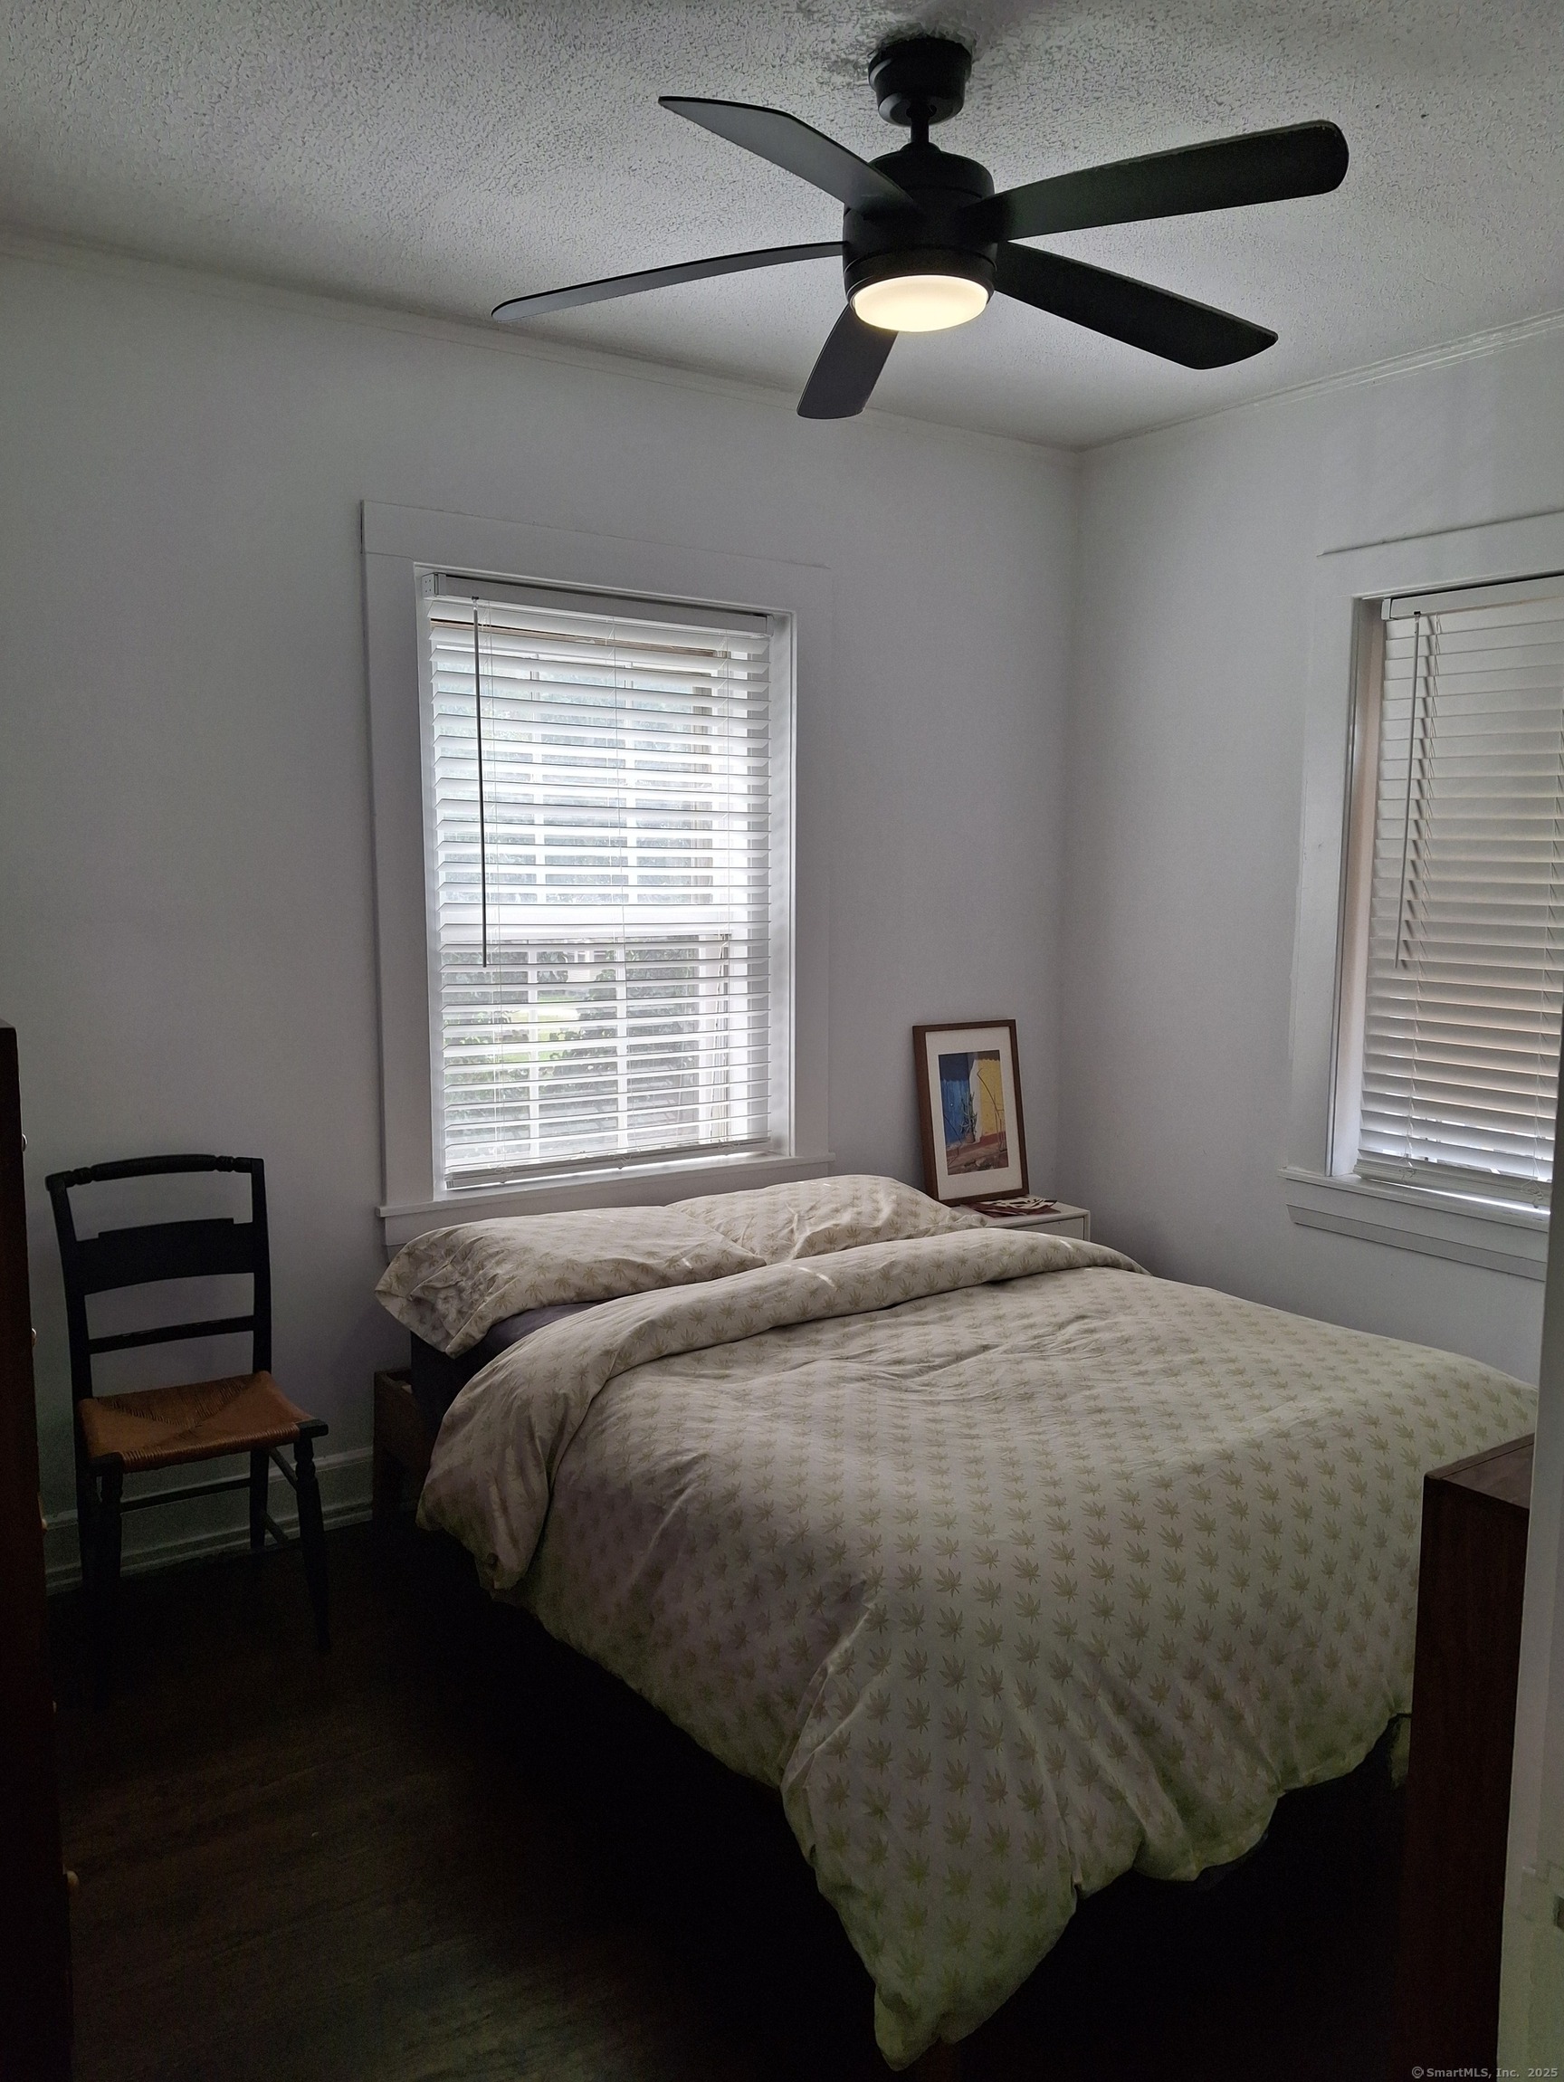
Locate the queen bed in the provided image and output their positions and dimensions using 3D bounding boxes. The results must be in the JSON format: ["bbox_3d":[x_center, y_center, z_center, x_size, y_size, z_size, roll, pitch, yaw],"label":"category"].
[{"bbox_3d":[0.362,0.741,2.589,1.534,0.533,1.490,-4,8,-33],"label":"queen bed"}]

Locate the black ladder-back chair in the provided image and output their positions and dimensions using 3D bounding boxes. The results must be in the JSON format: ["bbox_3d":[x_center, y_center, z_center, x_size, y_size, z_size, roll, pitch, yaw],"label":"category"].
[{"bbox_3d":[-1.086,0.673,2.741,0.413,0.878,0.454,-4,8,-33],"label":"black ladder-back chair"}]

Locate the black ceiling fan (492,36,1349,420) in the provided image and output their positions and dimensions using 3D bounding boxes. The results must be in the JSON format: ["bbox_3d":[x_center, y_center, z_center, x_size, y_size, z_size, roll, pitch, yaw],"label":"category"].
[{"bbox_3d":[0.210,-1.211,2.156,1.240,0.350,1.240,-4,8,-33],"label":"black ceiling fan"}]

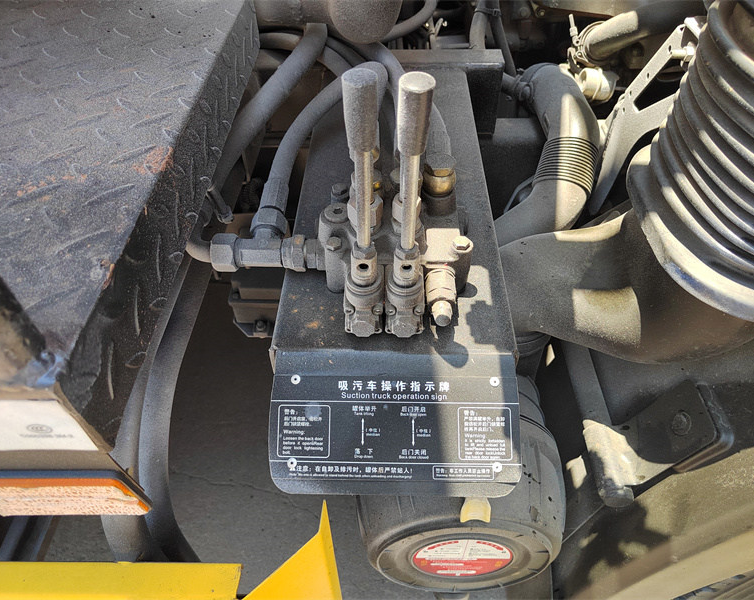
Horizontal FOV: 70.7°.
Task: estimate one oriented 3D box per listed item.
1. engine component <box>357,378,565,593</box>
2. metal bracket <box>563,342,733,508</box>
[{"bbox_3d":[0.105,0.222,0.757,0.265,0.270,0.290,1,46,1],"label":"engine component"},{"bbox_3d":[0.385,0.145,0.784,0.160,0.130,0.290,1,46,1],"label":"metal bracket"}]

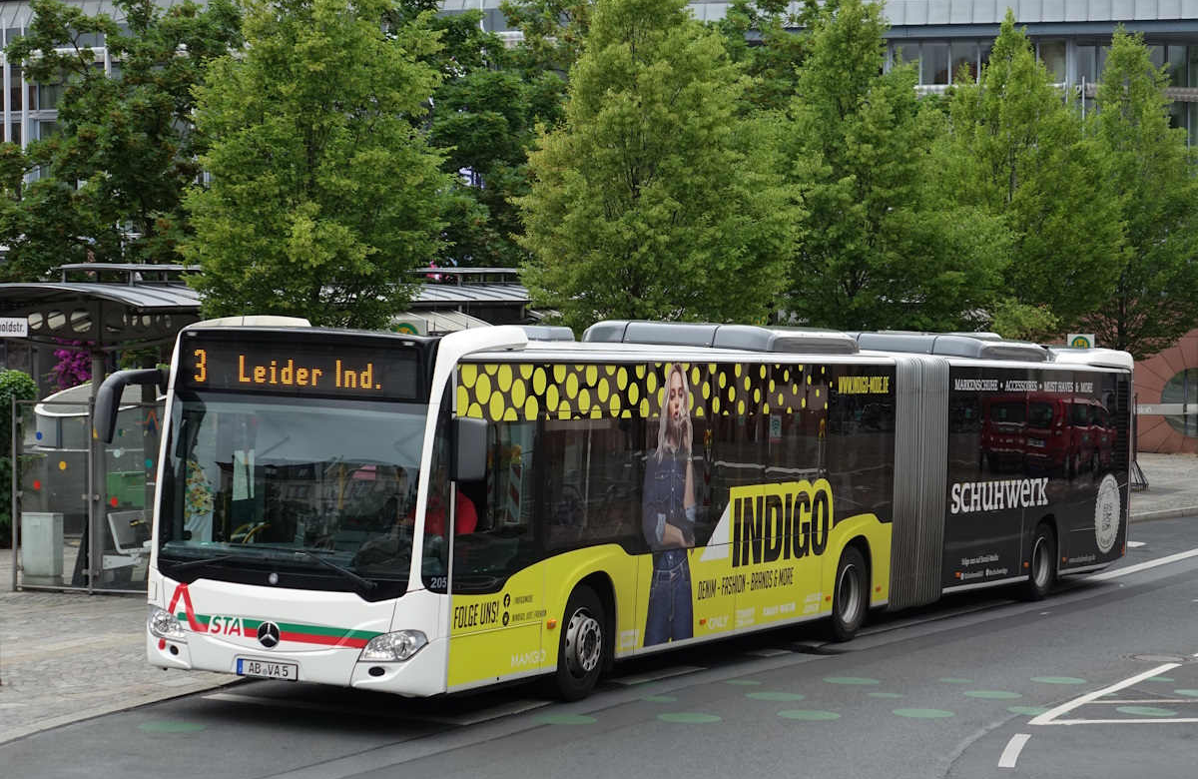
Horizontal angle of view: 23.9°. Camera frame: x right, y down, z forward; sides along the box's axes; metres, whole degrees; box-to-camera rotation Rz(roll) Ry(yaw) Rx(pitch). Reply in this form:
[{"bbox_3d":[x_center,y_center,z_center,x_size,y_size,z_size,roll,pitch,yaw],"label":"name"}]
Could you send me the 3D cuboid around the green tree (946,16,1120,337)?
[{"bbox_3d":[7.500,-2.300,50.000,3.400,8.600,3.300,0,2,0],"label":"green tree"}]

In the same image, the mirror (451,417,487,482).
[{"bbox_3d":[-0.939,0.436,20.411,0.250,0.470,0.150,2,1,8],"label":"mirror"}]

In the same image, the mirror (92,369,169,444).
[{"bbox_3d":[-3.557,0.125,21.459,0.420,0.570,0.380,3,1,38],"label":"mirror"}]

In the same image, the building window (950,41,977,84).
[{"bbox_3d":[9.934,-8.887,77.000,0.720,1.120,0.120,1,2,6],"label":"building window"}]

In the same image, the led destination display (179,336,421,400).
[{"bbox_3d":[-2.244,-0.161,21.020,2.080,0.370,0.090,2,1,26],"label":"led destination display"}]

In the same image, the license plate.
[{"bbox_3d":[-2.435,2.060,20.771,0.520,0.115,0.020,2,1,26],"label":"license plate"}]

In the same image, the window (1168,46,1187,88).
[{"bbox_3d":[15.927,-8.906,78.000,0.720,1.200,0.120,-1,2,-28],"label":"window"}]

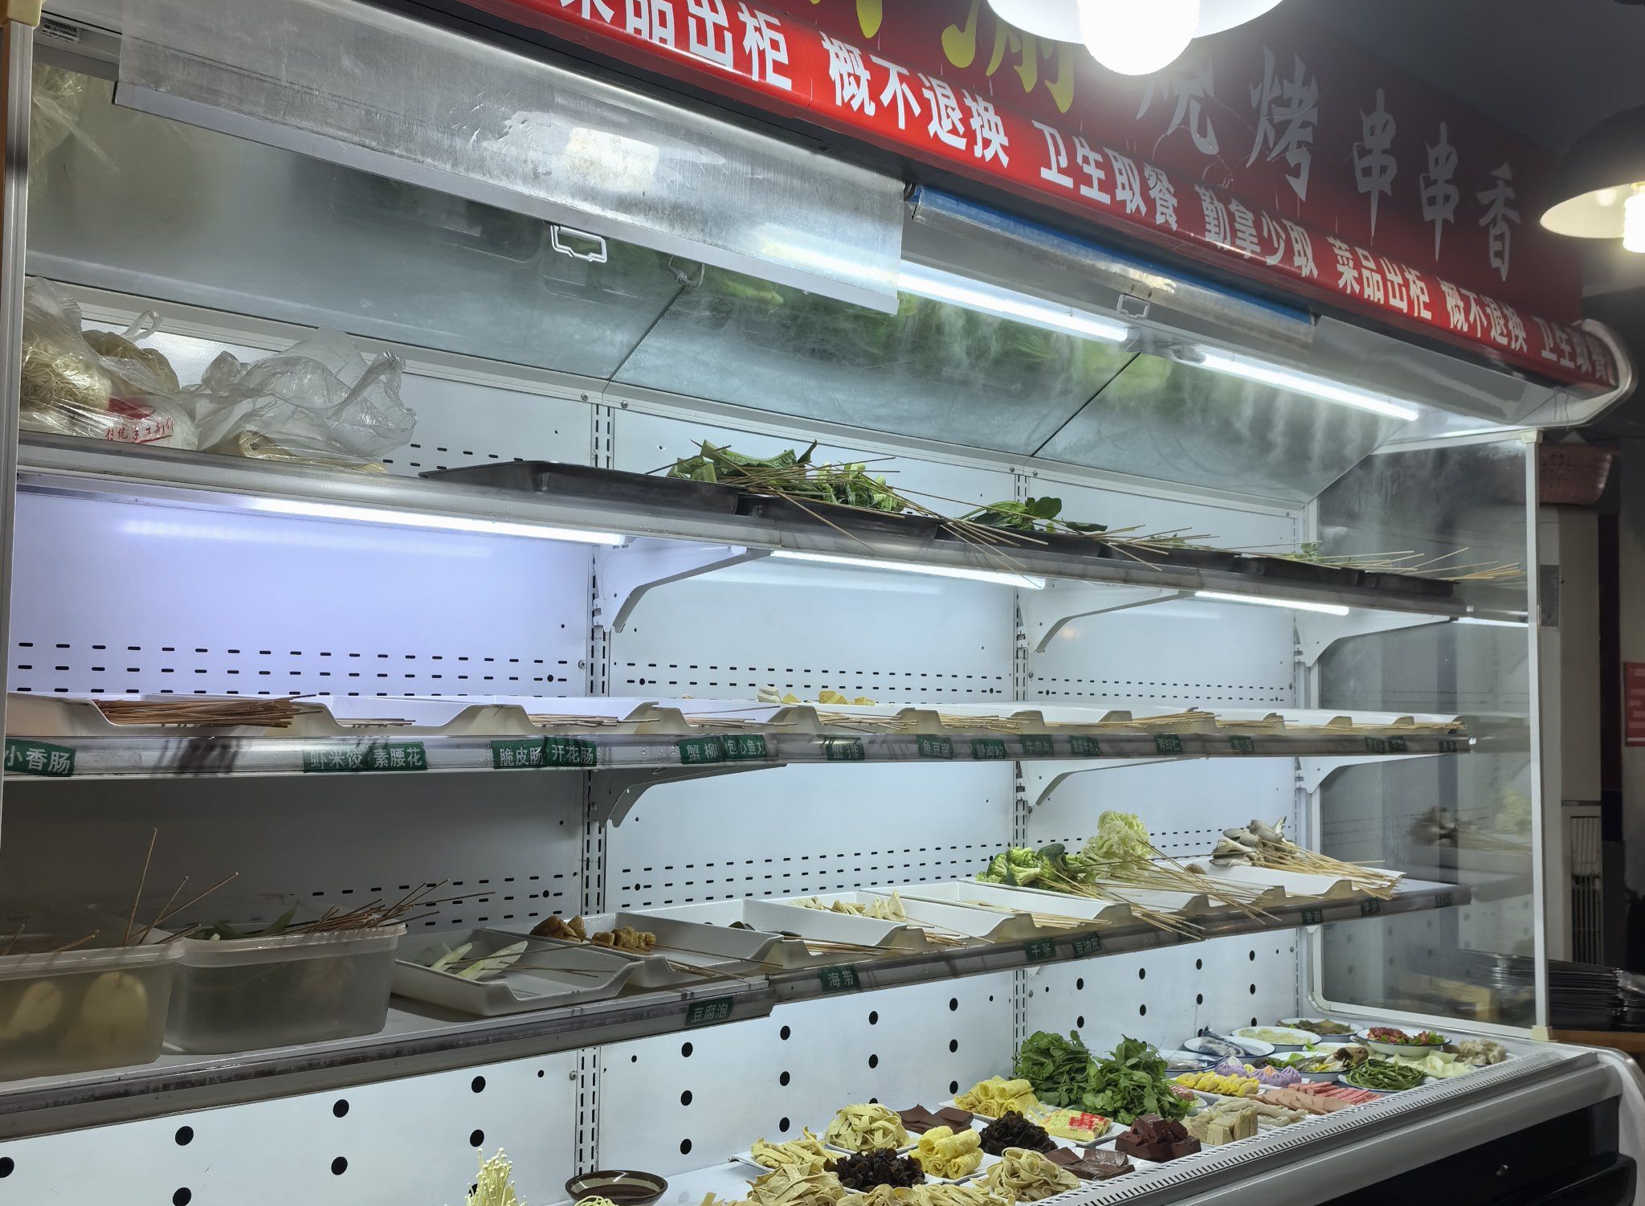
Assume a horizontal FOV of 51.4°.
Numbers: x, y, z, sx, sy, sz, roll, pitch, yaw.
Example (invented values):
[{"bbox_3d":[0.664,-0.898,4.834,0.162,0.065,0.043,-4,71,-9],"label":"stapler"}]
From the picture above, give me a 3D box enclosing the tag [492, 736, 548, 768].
[{"bbox_3d":[-0.336,0.167,1.895,0.071,0.031,0.005,4,-14,-45],"label":"tag"}]

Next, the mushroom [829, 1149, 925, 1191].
[{"bbox_3d":[0.076,0.803,2.443,0.132,0.050,0.130,4,-5,-45],"label":"mushroom"}]

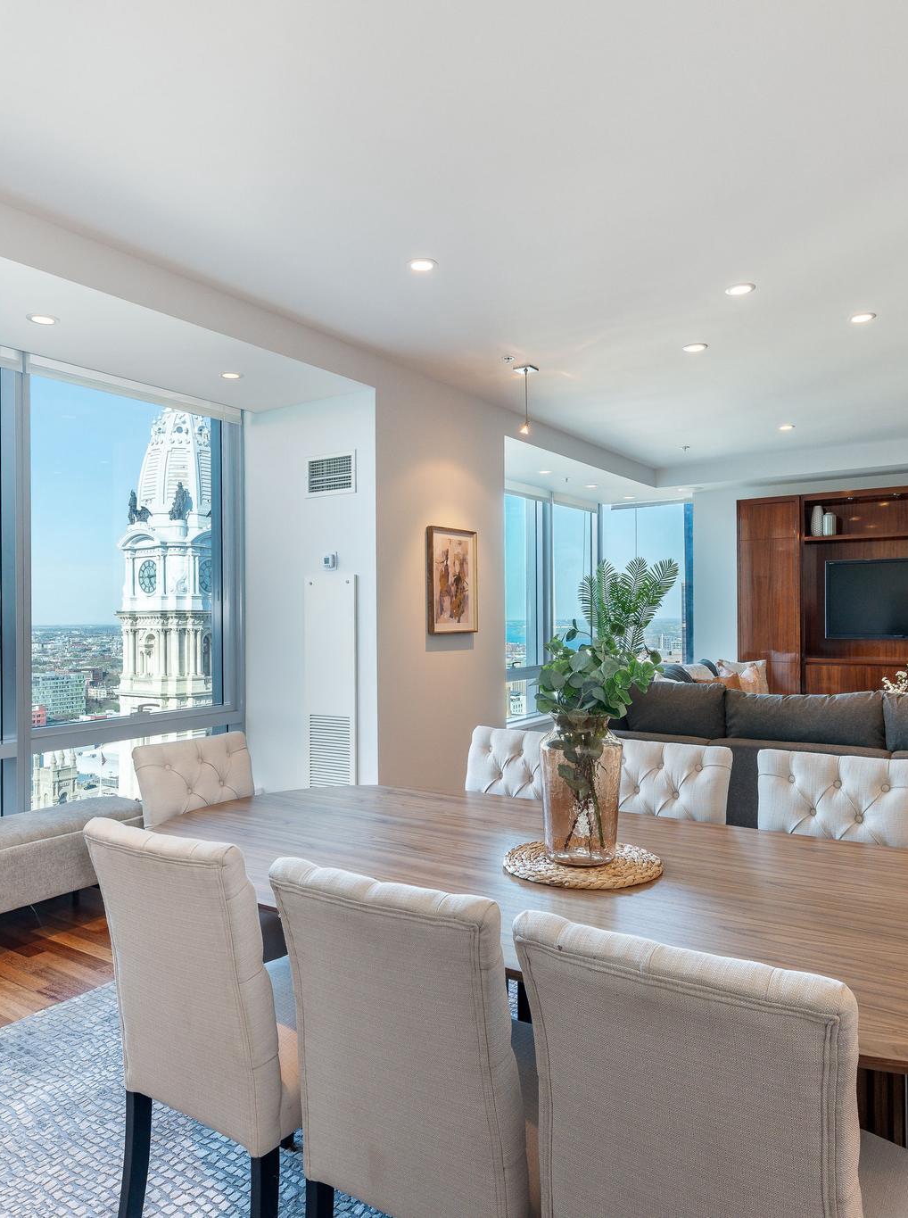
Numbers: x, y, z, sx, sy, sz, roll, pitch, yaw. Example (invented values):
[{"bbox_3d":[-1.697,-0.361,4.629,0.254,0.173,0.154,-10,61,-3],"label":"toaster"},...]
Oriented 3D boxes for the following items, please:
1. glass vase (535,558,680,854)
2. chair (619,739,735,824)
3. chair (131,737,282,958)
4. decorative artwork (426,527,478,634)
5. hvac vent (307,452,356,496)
[{"bbox_3d":[0.404,0.258,2.155,0.385,0.800,0.360,-1,0,11],"label":"glass vase"},{"bbox_3d":[0.594,0.922,2.525,0.470,0.950,0.610,-1,0,33],"label":"chair"},{"bbox_3d":[-0.679,0.949,2.766,0.620,0.970,0.485,-1,0,36],"label":"chair"},{"bbox_3d":[-0.001,-0.179,5.351,0.042,0.680,0.537,-1,0,34],"label":"decorative artwork"},{"bbox_3d":[-0.751,-0.818,4.942,0.410,0.253,0.020,-1,0,33],"label":"hvac vent"}]

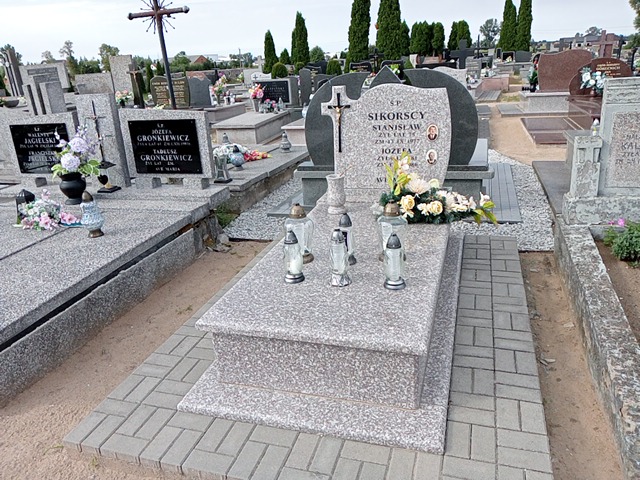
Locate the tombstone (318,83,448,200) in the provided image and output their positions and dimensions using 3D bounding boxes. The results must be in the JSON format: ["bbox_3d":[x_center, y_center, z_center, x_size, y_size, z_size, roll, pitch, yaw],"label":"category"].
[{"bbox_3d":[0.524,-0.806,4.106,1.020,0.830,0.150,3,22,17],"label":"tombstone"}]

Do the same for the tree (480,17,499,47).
[{"bbox_3d":[28.173,-33.708,85.940,3.120,5.499,3.120,2,21,17],"label":"tree"}]

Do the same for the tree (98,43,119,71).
[{"bbox_3d":[-32.421,-27.702,80.971,2.936,5.681,2.936,2,21,17],"label":"tree"}]

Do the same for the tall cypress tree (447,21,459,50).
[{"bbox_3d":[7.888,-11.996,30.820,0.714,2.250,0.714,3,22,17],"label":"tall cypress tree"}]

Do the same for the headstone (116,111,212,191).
[{"bbox_3d":[-1.416,-0.861,4.911,0.920,0.740,0.130,3,22,17],"label":"headstone"}]

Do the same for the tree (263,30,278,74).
[{"bbox_3d":[-2.691,-9.967,28.497,0.703,2.909,0.703,2,21,17],"label":"tree"}]

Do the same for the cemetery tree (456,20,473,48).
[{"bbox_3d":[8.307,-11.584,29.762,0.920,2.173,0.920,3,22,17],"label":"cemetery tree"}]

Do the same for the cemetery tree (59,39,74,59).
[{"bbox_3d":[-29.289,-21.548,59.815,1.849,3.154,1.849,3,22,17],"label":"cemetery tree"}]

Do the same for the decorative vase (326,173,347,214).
[{"bbox_3d":[0.121,-0.335,3.762,0.145,0.270,0.145,-3,20,1],"label":"decorative vase"}]

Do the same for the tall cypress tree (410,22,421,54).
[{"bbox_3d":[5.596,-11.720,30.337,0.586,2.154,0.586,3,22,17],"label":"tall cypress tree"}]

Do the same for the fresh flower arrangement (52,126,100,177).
[{"bbox_3d":[-2.182,-0.793,4.640,0.430,0.440,0.400,2,21,17],"label":"fresh flower arrangement"}]

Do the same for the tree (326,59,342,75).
[{"bbox_3d":[0.682,-7.427,23.200,0.644,1.168,0.644,2,21,17],"label":"tree"}]

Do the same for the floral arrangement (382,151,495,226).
[{"bbox_3d":[0.803,-0.383,3.578,0.800,0.460,0.360,3,22,17],"label":"floral arrangement"}]

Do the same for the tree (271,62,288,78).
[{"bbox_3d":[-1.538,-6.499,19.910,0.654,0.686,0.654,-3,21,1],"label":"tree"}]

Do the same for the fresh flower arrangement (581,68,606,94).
[{"bbox_3d":[4.914,-2.841,9.250,0.450,0.480,0.380,2,21,17],"label":"fresh flower arrangement"}]

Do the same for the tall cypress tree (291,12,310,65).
[{"bbox_3d":[-1.128,-11.760,31.679,1.018,3.973,1.018,2,21,17],"label":"tall cypress tree"}]

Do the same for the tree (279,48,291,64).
[{"bbox_3d":[-2.199,-11.597,34.350,0.690,2.047,0.690,2,21,17],"label":"tree"}]

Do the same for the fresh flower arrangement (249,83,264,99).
[{"bbox_3d":[-1.362,-3.205,11.100,0.340,0.340,0.310,2,21,17],"label":"fresh flower arrangement"}]

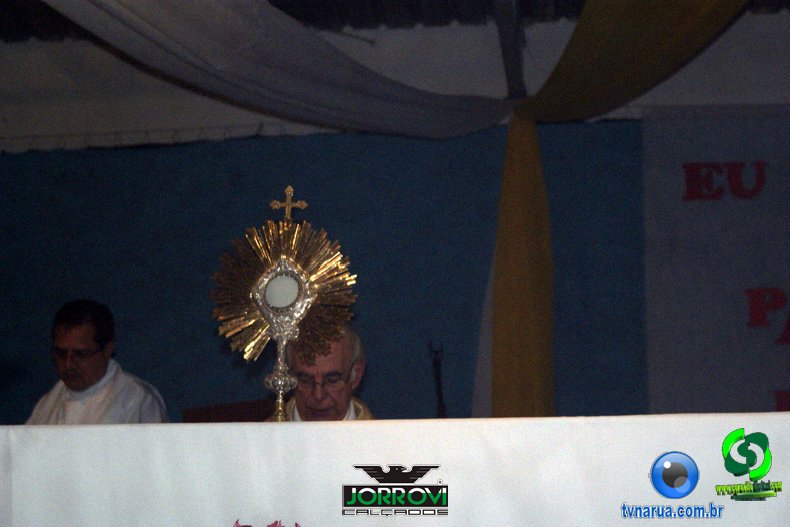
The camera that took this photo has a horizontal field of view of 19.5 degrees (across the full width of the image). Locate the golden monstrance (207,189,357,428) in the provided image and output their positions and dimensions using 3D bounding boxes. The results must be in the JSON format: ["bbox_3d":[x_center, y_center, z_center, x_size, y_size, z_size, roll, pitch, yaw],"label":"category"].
[{"bbox_3d":[-0.238,0.129,4.988,0.315,0.600,0.170,1,-8,7],"label":"golden monstrance"}]

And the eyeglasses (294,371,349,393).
[{"bbox_3d":[-0.163,0.253,5.367,0.138,0.042,0.140,0,15,6],"label":"eyeglasses"}]

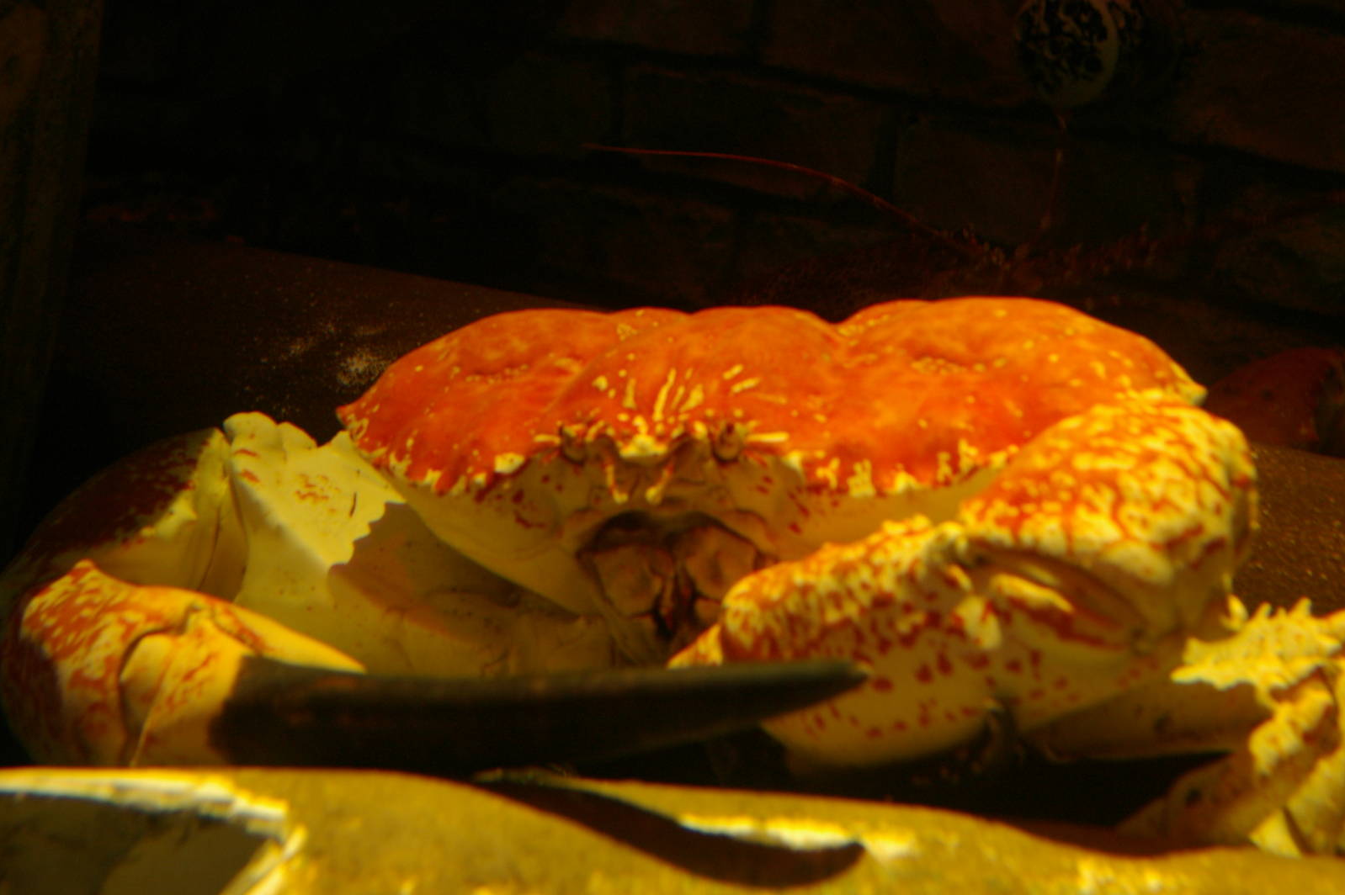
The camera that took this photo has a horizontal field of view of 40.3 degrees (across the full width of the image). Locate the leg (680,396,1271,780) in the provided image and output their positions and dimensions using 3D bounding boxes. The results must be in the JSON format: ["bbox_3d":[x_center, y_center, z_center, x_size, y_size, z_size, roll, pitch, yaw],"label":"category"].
[{"bbox_3d":[0.113,0.052,0.710,0.215,0.135,0.120,0,7,-12],"label":"leg"}]

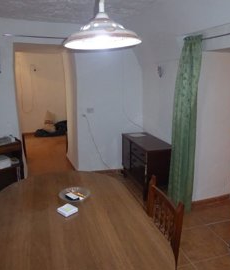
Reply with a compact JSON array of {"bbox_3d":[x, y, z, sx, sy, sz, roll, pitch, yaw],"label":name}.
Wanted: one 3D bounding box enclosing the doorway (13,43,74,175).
[{"bbox_3d":[-1.048,-0.358,4.017,0.820,1.970,0.250,-7,14,-23],"label":"doorway"}]

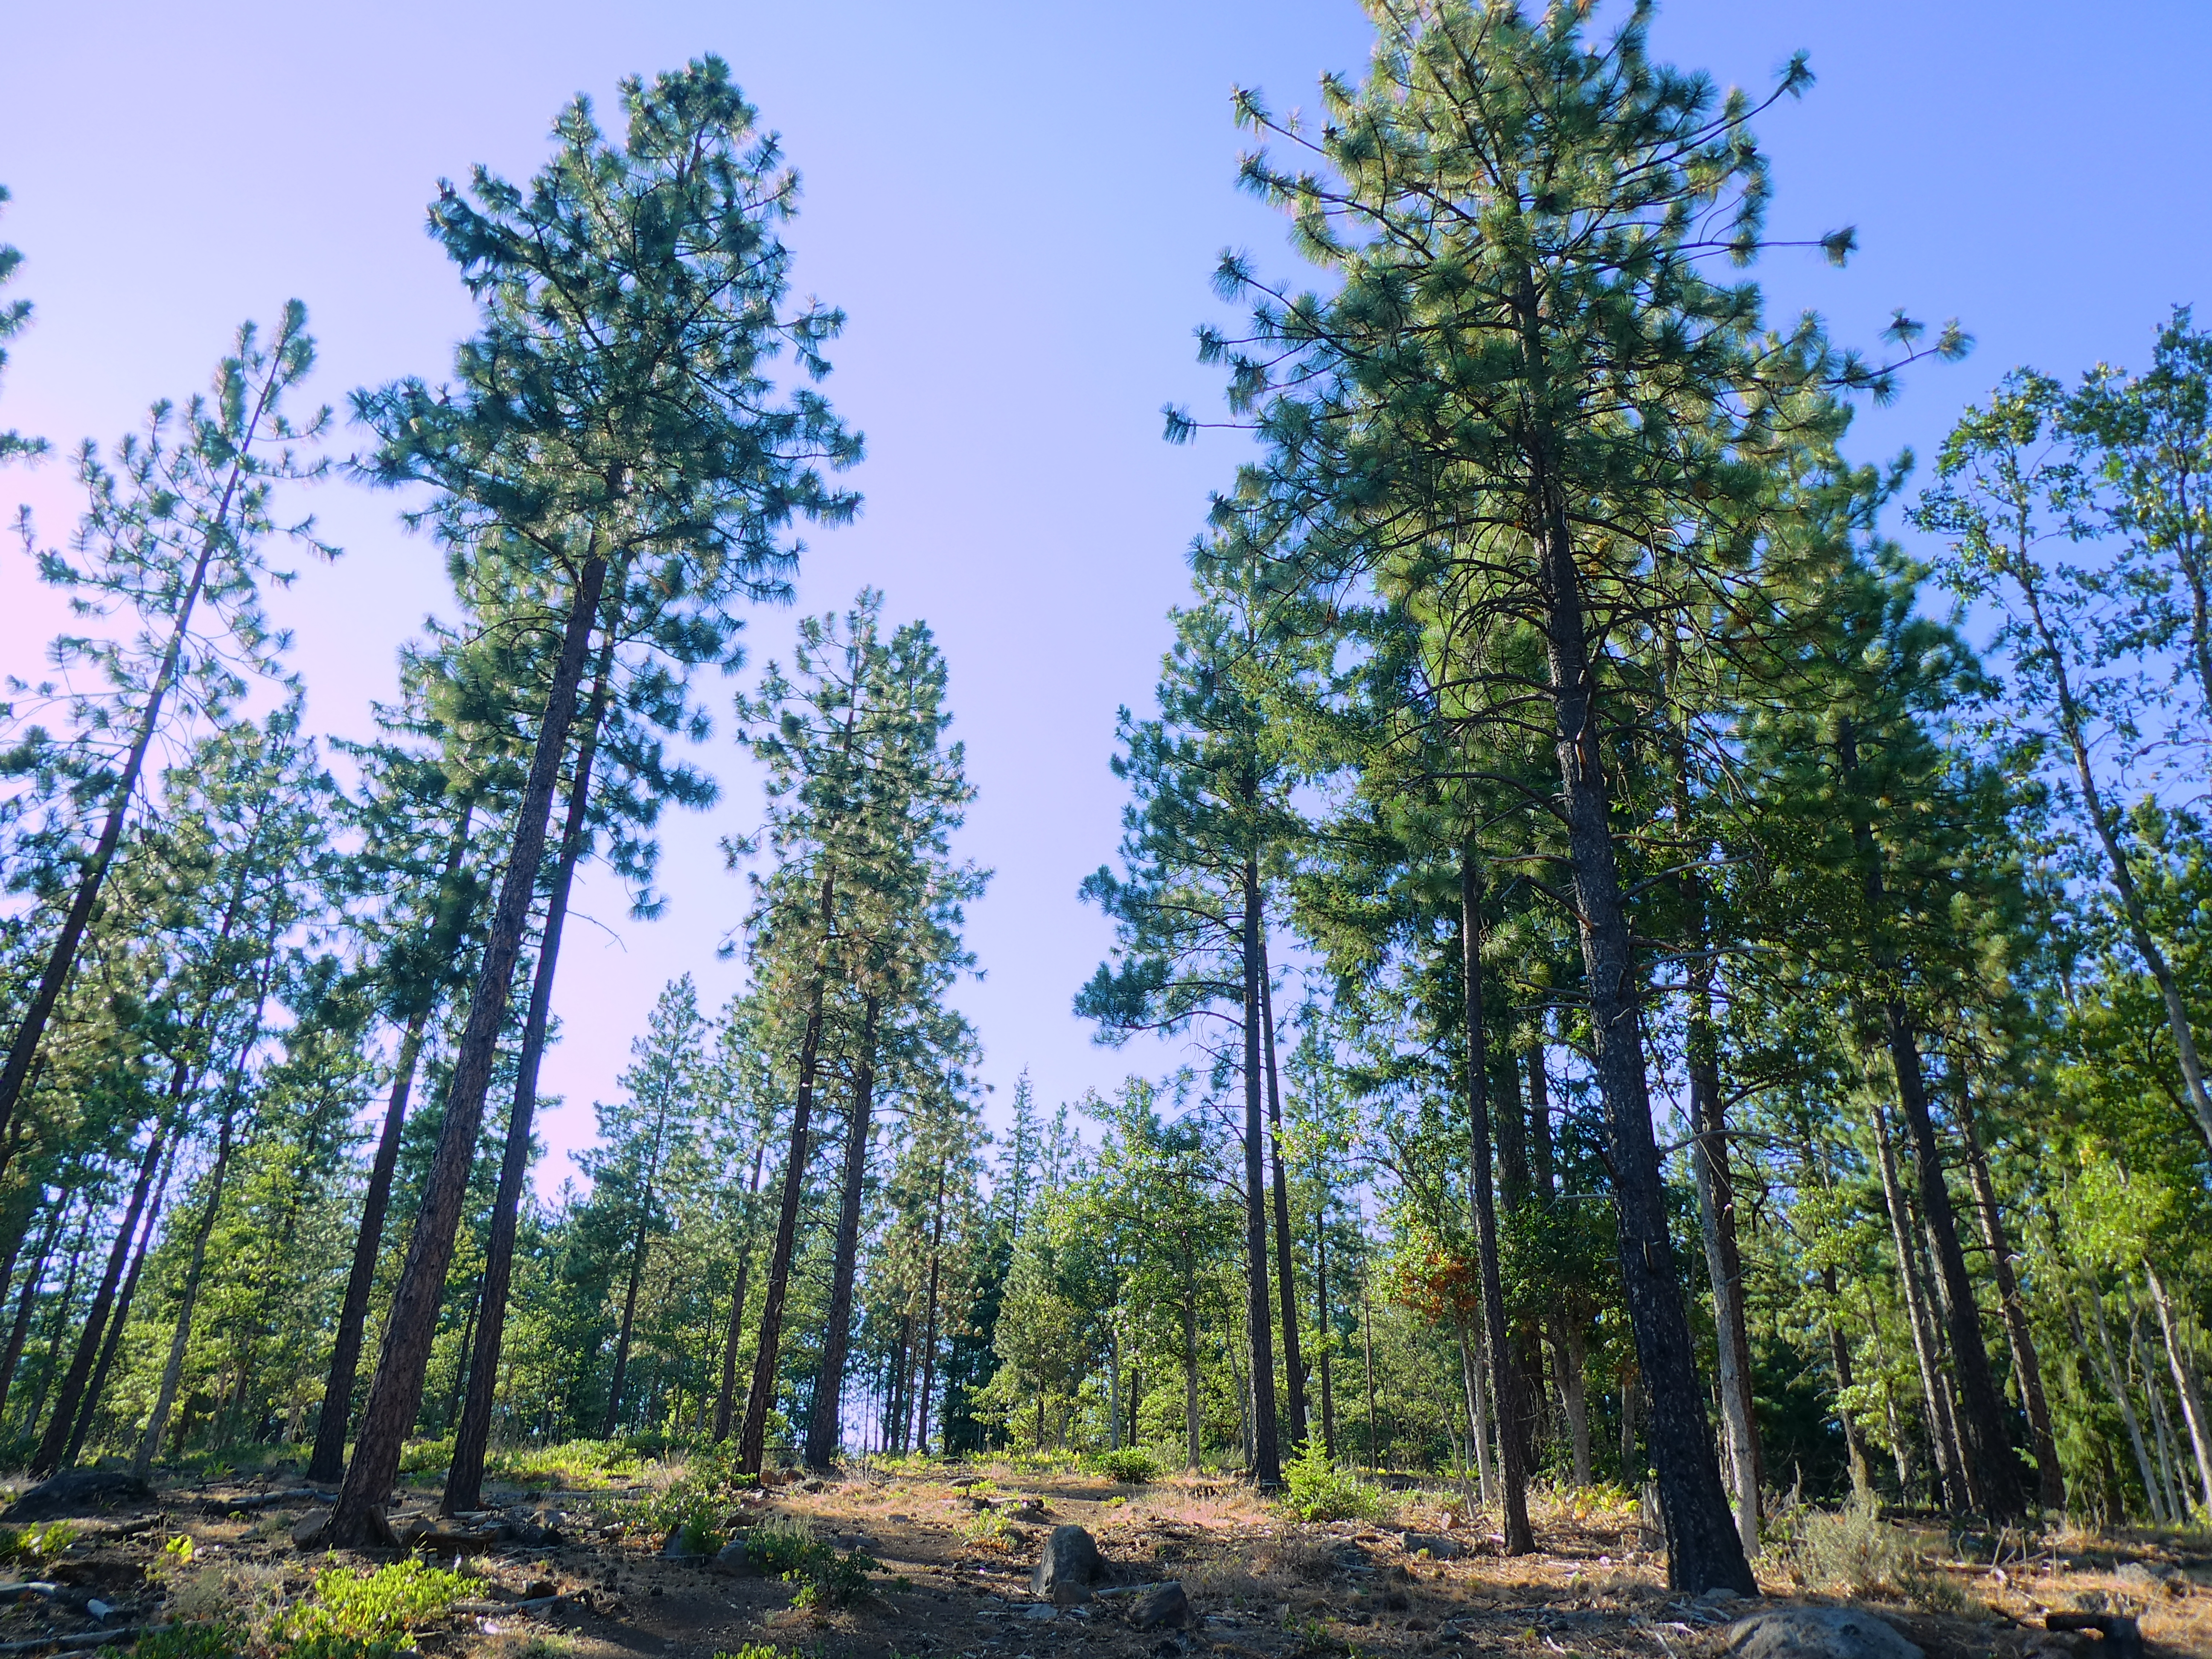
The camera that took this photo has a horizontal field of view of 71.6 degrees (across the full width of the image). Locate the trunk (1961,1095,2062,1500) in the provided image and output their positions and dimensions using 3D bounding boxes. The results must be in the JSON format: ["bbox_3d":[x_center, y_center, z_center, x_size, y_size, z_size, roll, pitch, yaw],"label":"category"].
[{"bbox_3d":[11.453,5.874,19.493,0.350,5.070,0.340,-13,-31,27],"label":"trunk"}]

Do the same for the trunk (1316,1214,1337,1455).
[{"bbox_3d":[4.920,11.198,34.408,0.270,5.450,0.270,-2,-28,7],"label":"trunk"}]

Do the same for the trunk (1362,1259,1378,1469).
[{"bbox_3d":[6.933,14.021,40.493,0.190,5.177,0.190,-1,-27,9],"label":"trunk"}]

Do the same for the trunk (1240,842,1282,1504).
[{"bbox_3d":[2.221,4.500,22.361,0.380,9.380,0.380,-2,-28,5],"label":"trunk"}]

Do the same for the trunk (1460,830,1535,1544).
[{"bbox_3d":[4.180,3.631,16.665,0.310,7.596,0.310,-4,-27,13],"label":"trunk"}]

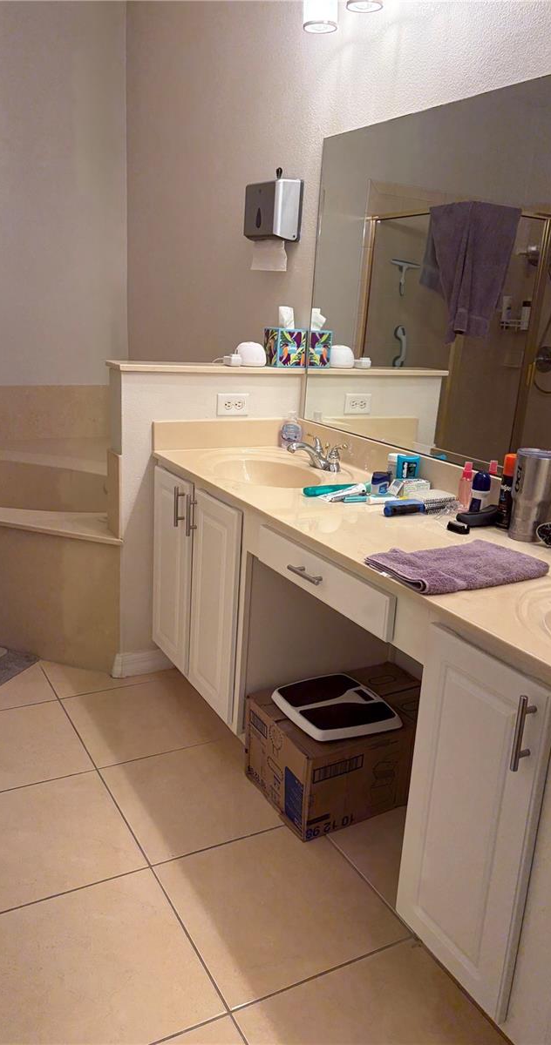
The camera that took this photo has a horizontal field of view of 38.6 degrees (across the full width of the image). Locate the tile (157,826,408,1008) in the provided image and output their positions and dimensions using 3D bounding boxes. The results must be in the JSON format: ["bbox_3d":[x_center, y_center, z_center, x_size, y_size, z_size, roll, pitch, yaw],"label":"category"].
[{"bbox_3d":[0.003,0.848,1.757,0.430,0.010,0.430,-5,18,-28],"label":"tile"}]

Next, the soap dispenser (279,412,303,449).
[{"bbox_3d":[0.055,-0.325,2.749,0.077,0.127,0.048,0,16,-11],"label":"soap dispenser"}]

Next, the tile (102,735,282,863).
[{"bbox_3d":[-0.205,0.735,2.121,0.430,0.010,0.430,-5,18,-28],"label":"tile"}]

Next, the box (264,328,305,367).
[{"bbox_3d":[0.030,-0.629,2.829,0.109,0.129,0.111,-5,18,-28],"label":"box"}]

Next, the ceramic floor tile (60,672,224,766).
[{"bbox_3d":[-0.412,0.622,2.485,0.430,0.010,0.430,-5,18,-28],"label":"ceramic floor tile"}]

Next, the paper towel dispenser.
[{"bbox_3d":[-0.009,-1.099,2.762,0.113,0.209,0.218,-5,18,-28],"label":"paper towel dispenser"}]

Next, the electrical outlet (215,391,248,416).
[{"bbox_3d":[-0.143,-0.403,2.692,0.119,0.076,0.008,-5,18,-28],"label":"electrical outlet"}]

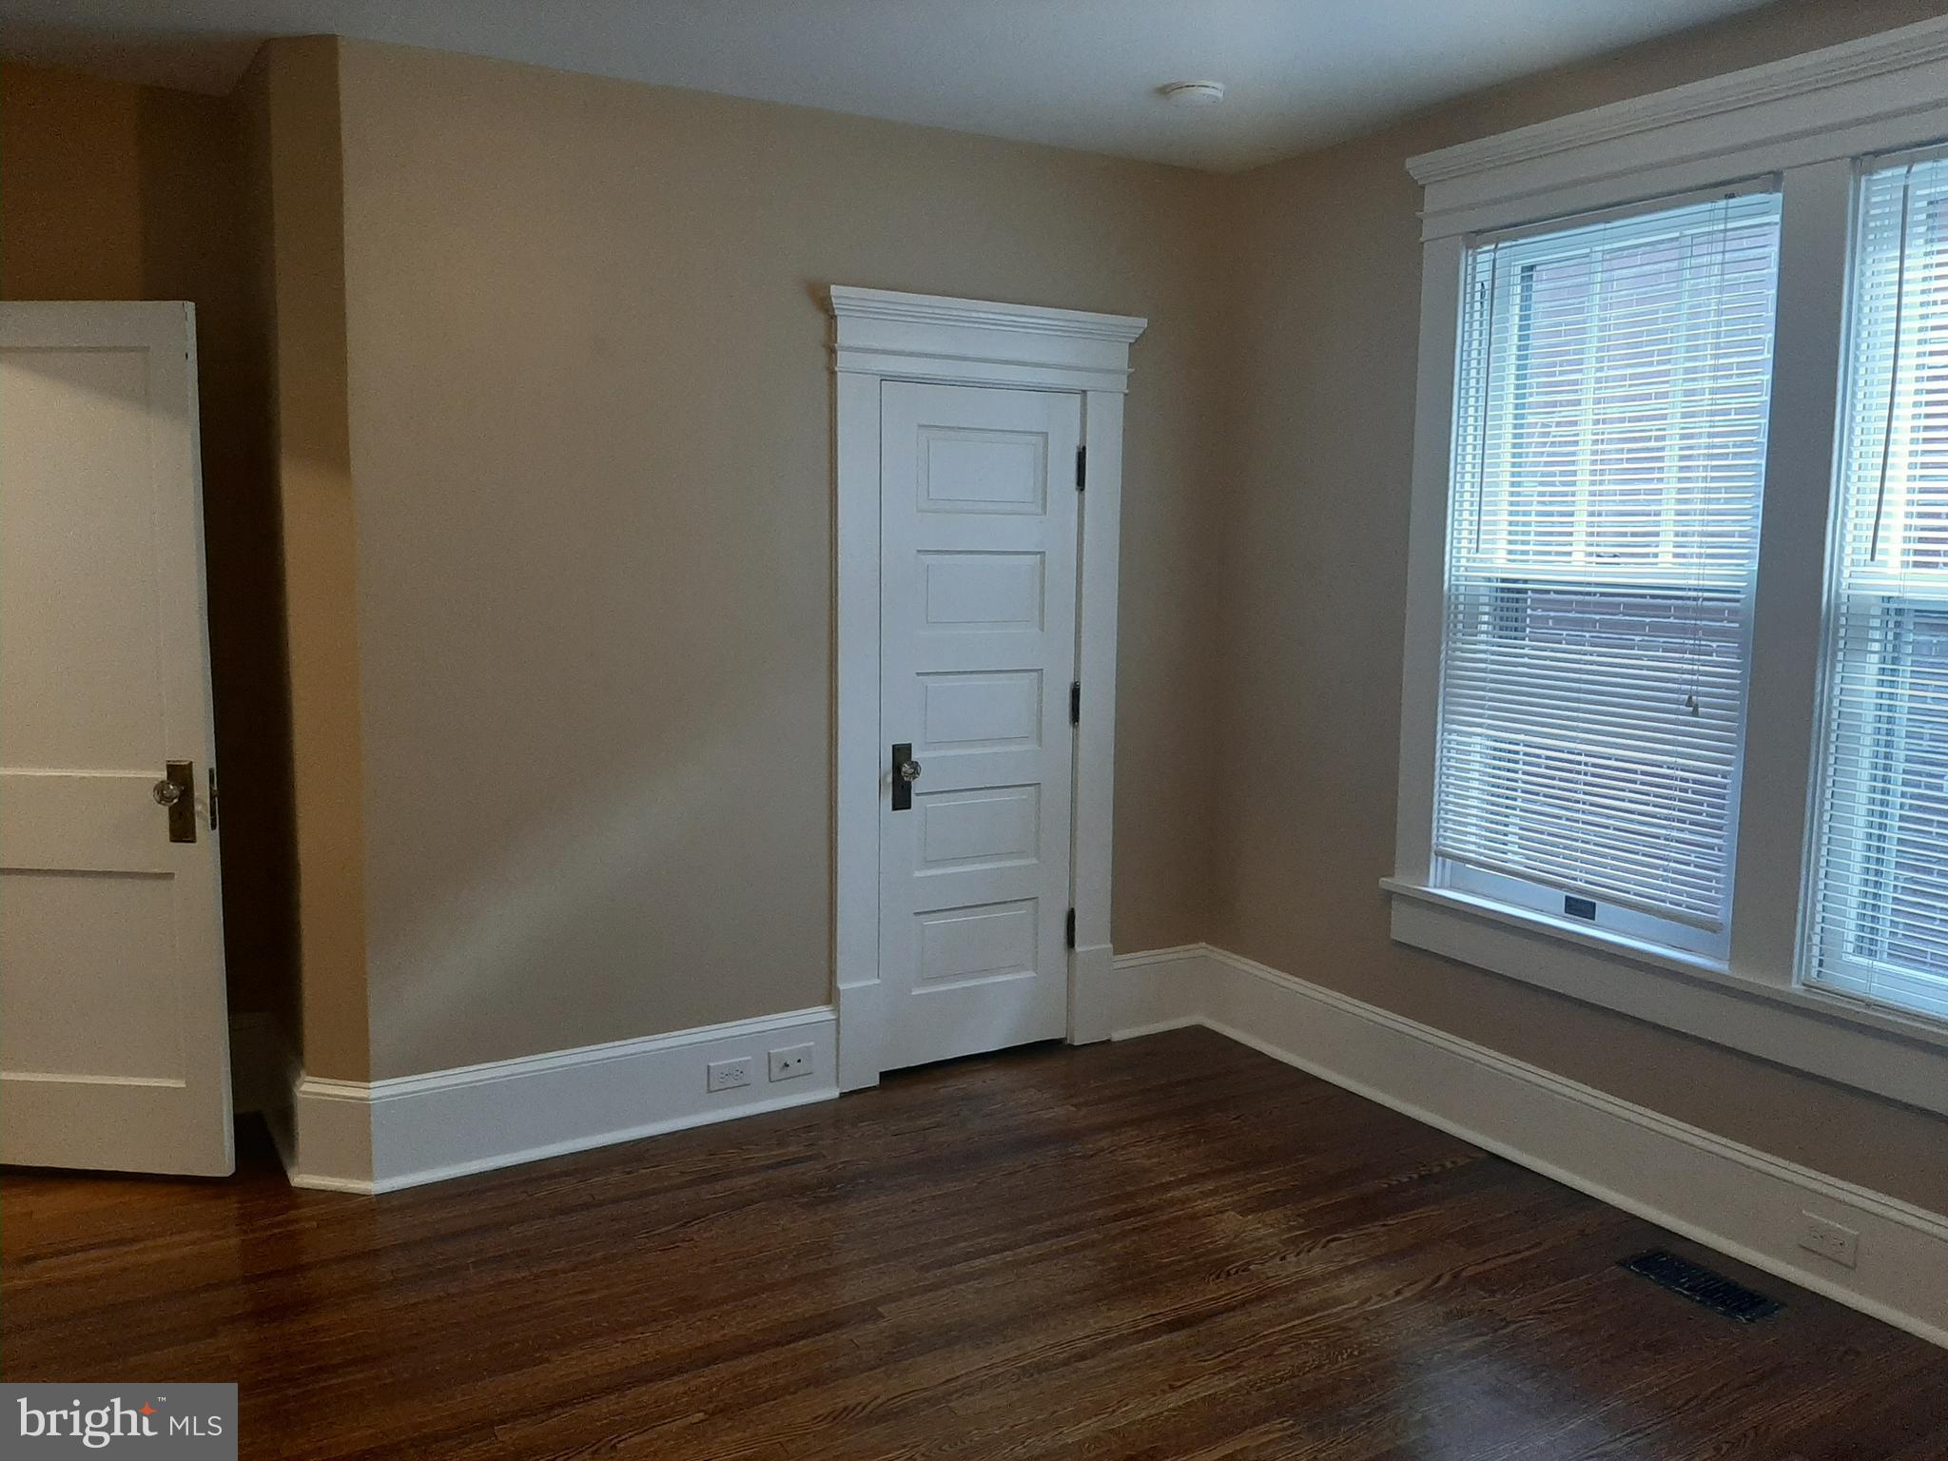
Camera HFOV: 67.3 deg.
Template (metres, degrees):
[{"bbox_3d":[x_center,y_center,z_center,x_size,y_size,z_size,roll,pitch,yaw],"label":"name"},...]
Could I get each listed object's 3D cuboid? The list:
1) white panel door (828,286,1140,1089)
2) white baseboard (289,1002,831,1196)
[{"bbox_3d":[0.038,-0.091,3.997,0.967,2.084,0.100,-4,8,-31],"label":"white panel door"},{"bbox_3d":[-0.942,0.885,3.565,1.311,0.237,0.145,-4,8,-31],"label":"white baseboard"}]

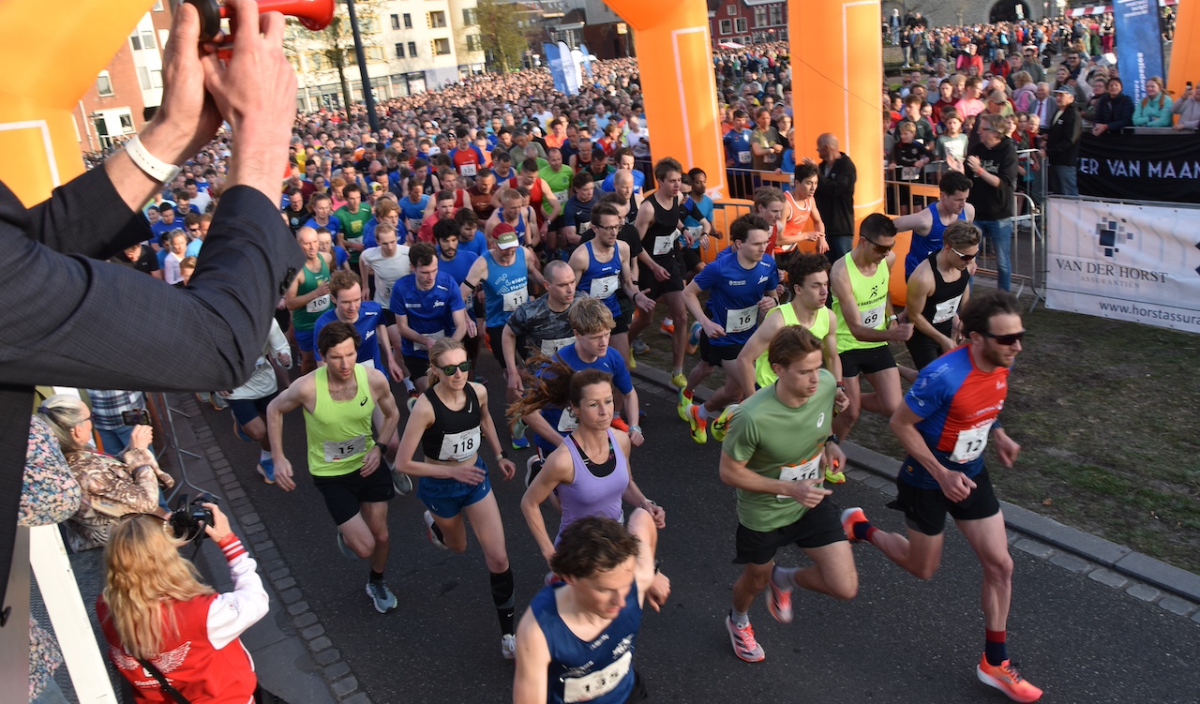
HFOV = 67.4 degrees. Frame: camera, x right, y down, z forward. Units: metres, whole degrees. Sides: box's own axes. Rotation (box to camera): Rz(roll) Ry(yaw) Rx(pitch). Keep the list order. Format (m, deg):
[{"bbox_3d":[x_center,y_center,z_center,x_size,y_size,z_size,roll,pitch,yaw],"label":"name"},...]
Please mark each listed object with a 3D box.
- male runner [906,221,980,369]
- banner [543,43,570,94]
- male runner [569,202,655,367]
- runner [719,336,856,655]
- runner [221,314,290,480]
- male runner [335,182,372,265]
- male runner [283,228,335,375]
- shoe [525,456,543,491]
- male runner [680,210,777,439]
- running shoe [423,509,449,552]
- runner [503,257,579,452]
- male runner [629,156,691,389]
[{"bbox_3d":[2.033,0.032,5.500,0.580,1.700,0.750,-18,22,-33],"label":"male runner"},{"bbox_3d":[-1.352,-8.860,30.737,0.850,3.550,0.200,-10,18,-10],"label":"banner"},{"bbox_3d":[0.054,-0.278,6.941,0.660,1.780,0.850,-17,20,-27],"label":"male runner"},{"bbox_3d":[0.753,0.700,3.726,0.600,1.760,0.860,-17,21,-28],"label":"runner"},{"bbox_3d":[-2.445,0.241,6.345,0.620,1.770,0.900,-16,20,-26],"label":"runner"},{"bbox_3d":[-2.642,-1.017,10.219,0.600,1.790,0.750,-15,20,-23],"label":"male runner"},{"bbox_3d":[-2.331,-0.197,7.637,0.600,1.770,0.780,-16,20,-26],"label":"male runner"},{"bbox_3d":[-0.381,0.717,5.294,0.100,0.285,0.120,-17,42,-29],"label":"shoe"},{"bbox_3d":[0.908,-0.072,6.084,0.600,1.720,0.850,-19,23,-35],"label":"male runner"},{"bbox_3d":[-0.881,0.970,4.863,0.100,0.265,0.115,-17,2,-29],"label":"running shoe"},{"bbox_3d":[-0.327,0.169,5.826,0.600,1.640,0.800,-19,23,-36],"label":"runner"},{"bbox_3d":[0.550,-0.646,7.349,0.580,1.830,0.750,-17,22,-29],"label":"male runner"}]

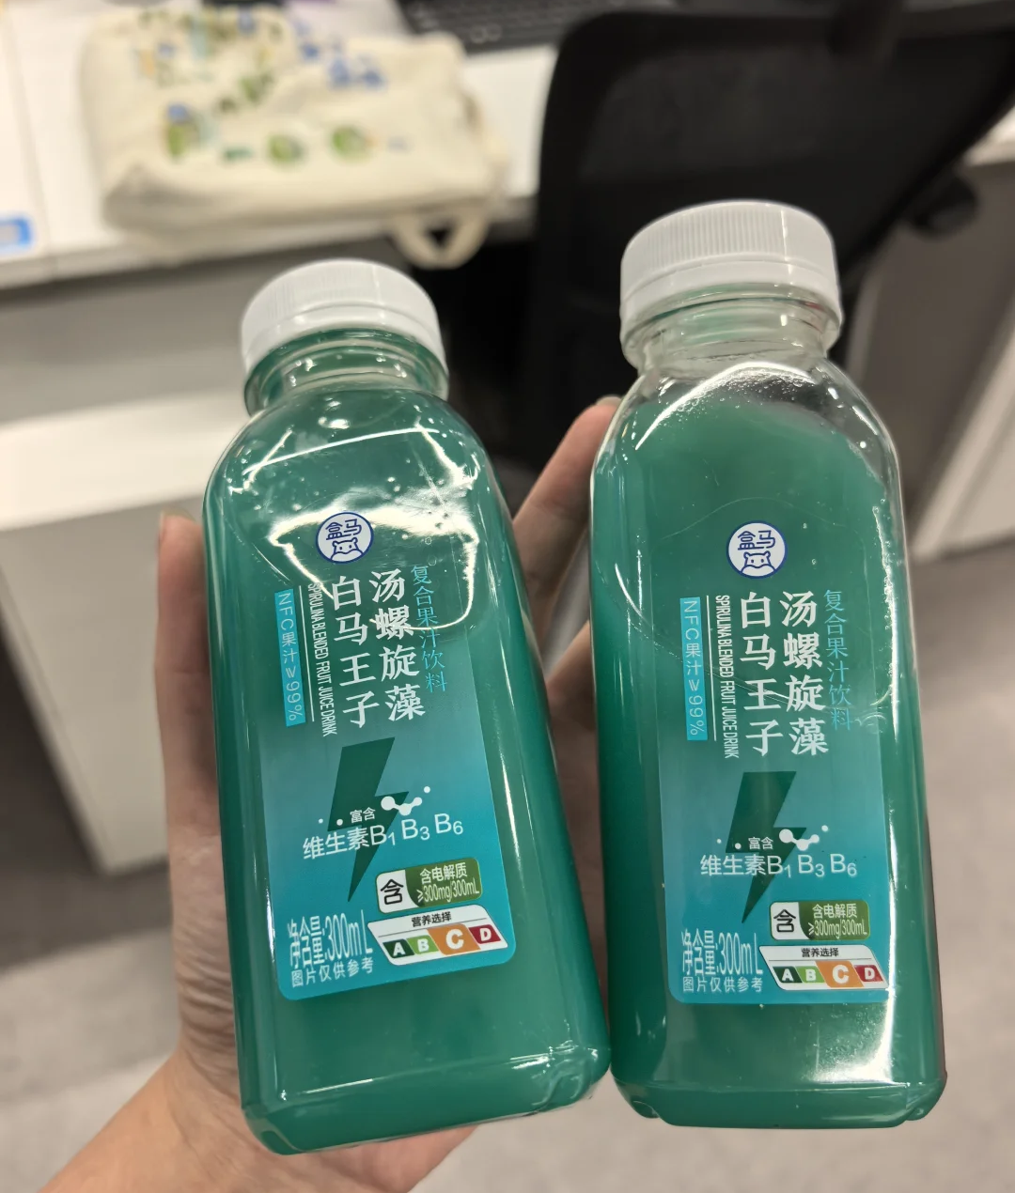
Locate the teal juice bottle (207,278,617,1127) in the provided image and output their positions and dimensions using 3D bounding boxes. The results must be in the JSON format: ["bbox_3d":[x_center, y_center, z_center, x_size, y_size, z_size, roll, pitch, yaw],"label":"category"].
[{"bbox_3d":[-0.023,0.012,0.194,0.055,0.055,0.155,-10,65,0],"label":"teal juice bottle"}]

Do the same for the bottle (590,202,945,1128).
[{"bbox_3d":[0.044,0.008,0.196,0.055,0.055,0.155,-2,80,6],"label":"bottle"}]

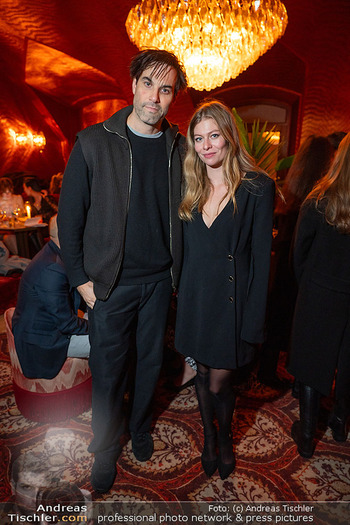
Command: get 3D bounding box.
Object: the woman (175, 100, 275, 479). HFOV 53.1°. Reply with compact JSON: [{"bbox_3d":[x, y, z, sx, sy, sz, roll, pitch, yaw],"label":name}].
[{"bbox_3d":[0.200,0.214,1.565,0.480,1.710,0.330,5,17,15],"label":"woman"}]

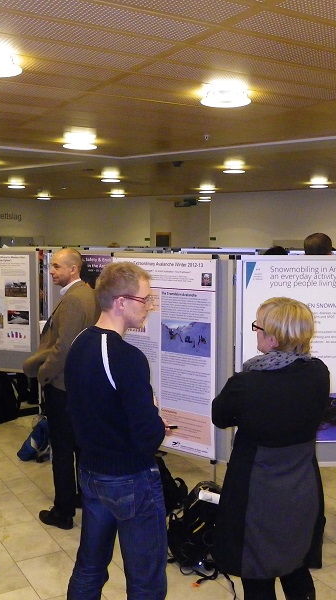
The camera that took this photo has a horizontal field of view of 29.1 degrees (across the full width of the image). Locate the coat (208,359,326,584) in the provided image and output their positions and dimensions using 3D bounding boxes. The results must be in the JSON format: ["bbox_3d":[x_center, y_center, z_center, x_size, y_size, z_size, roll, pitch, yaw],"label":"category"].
[{"bbox_3d":[0.420,0.659,2.650,0.470,0.890,0.370,-2,5,-20],"label":"coat"}]

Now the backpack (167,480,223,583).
[{"bbox_3d":[0.170,1.323,3.844,0.330,0.460,0.270,1,5,10],"label":"backpack"}]

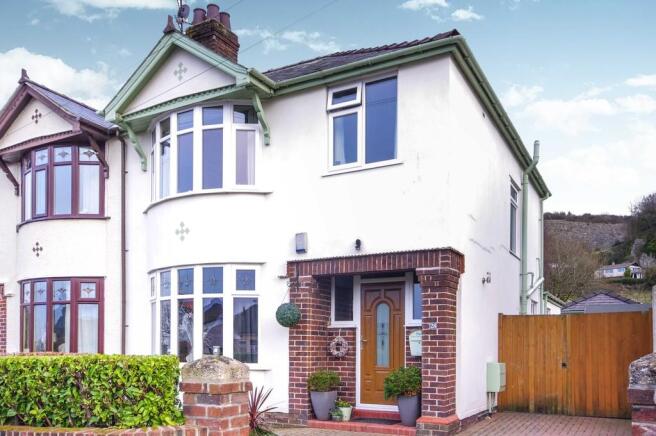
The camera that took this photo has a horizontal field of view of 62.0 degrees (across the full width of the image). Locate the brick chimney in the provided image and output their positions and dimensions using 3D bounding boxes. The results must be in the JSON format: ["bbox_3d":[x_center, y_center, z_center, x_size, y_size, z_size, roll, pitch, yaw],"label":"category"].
[{"bbox_3d":[-2.700,-4.273,12.858,0.800,1.400,0.880,-4,-8,28],"label":"brick chimney"}]

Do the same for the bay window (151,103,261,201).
[{"bbox_3d":[-2.227,-1.095,9.126,2.250,1.320,0.450,-4,-8,28],"label":"bay window"}]

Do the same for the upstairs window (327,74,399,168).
[{"bbox_3d":[0.511,-1.374,7.979,1.070,1.220,0.120,-4,-8,28],"label":"upstairs window"}]

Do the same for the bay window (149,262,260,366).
[{"bbox_3d":[-2.148,1.580,8.805,2.250,1.520,0.450,-4,-8,28],"label":"bay window"}]

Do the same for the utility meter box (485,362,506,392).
[{"bbox_3d":[2.802,2.642,9.046,0.210,0.470,0.470,-4,-8,28],"label":"utility meter box"}]

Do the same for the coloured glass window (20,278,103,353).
[{"bbox_3d":[-5.210,1.919,10.429,2.200,1.500,0.420,-4,-8,28],"label":"coloured glass window"}]

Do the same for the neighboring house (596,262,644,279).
[{"bbox_3d":[75.507,13.599,141.456,9.500,4.300,8.500,-6,-9,38],"label":"neighboring house"}]

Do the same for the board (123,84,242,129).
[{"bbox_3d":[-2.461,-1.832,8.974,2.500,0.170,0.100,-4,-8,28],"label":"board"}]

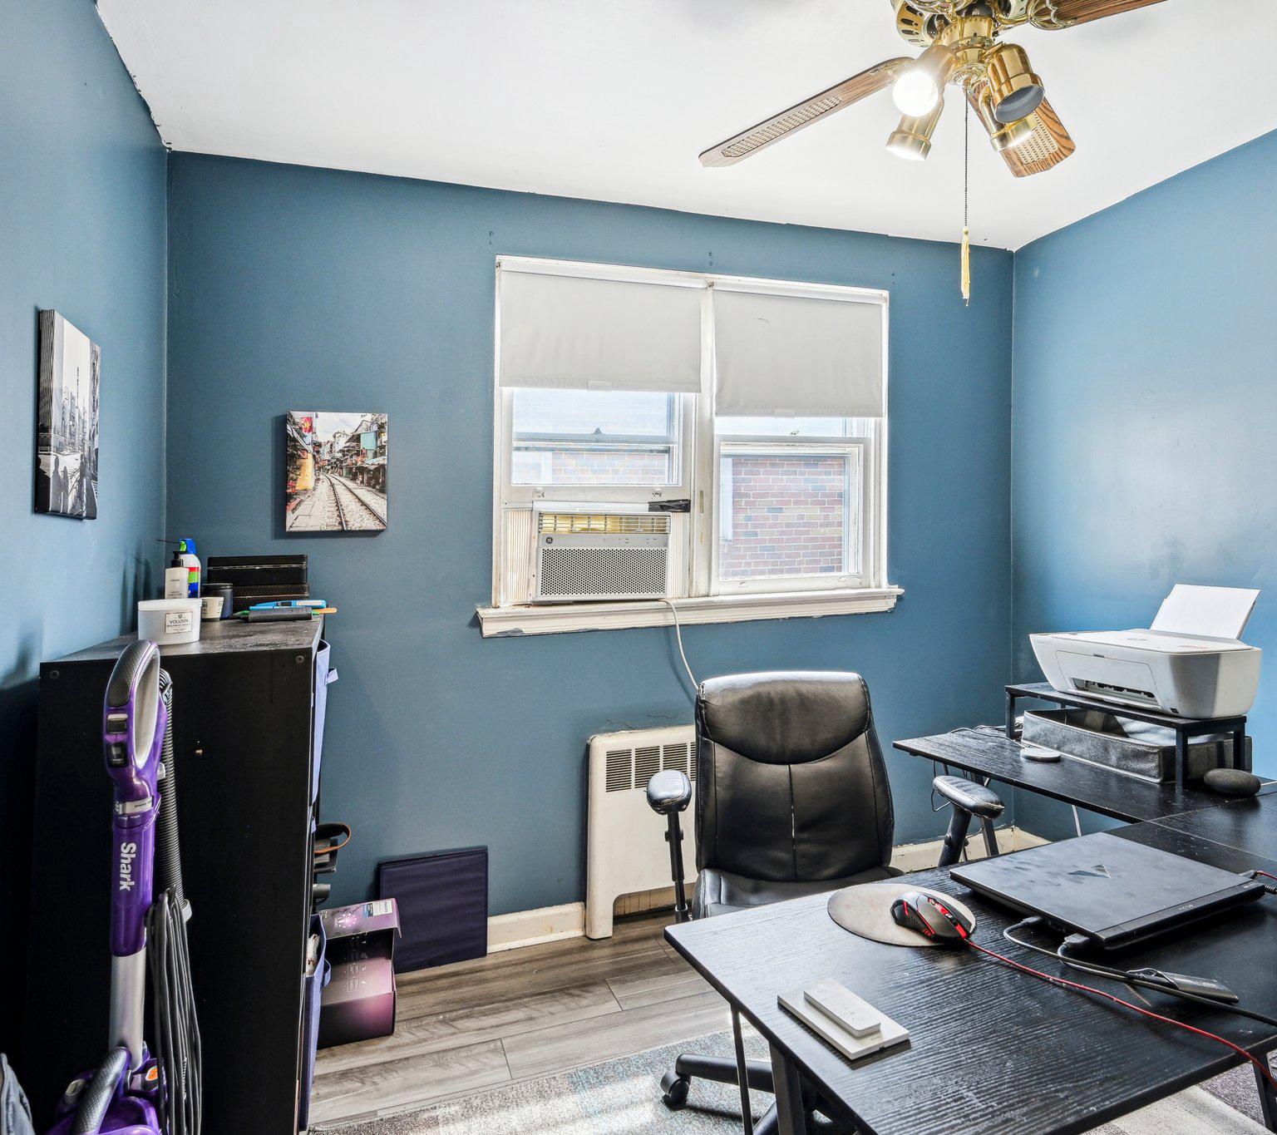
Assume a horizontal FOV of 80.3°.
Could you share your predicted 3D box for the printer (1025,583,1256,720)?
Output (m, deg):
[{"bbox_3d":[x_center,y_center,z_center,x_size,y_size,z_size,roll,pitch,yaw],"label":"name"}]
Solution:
[{"bbox_3d":[1.353,0.199,2.034,0.350,0.295,0.425,-1,2,-19],"label":"printer"}]

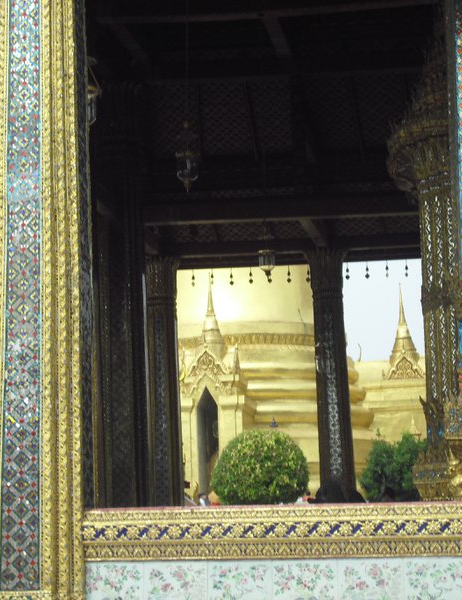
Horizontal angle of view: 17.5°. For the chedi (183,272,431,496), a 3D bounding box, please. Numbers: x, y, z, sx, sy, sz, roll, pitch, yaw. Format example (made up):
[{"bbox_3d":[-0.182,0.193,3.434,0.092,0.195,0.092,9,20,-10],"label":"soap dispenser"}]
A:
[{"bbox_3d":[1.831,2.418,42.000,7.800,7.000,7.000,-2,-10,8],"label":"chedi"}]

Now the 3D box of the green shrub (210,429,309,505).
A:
[{"bbox_3d":[0.474,2.879,25.000,1.650,1.500,1.600,-2,-10,8],"label":"green shrub"}]

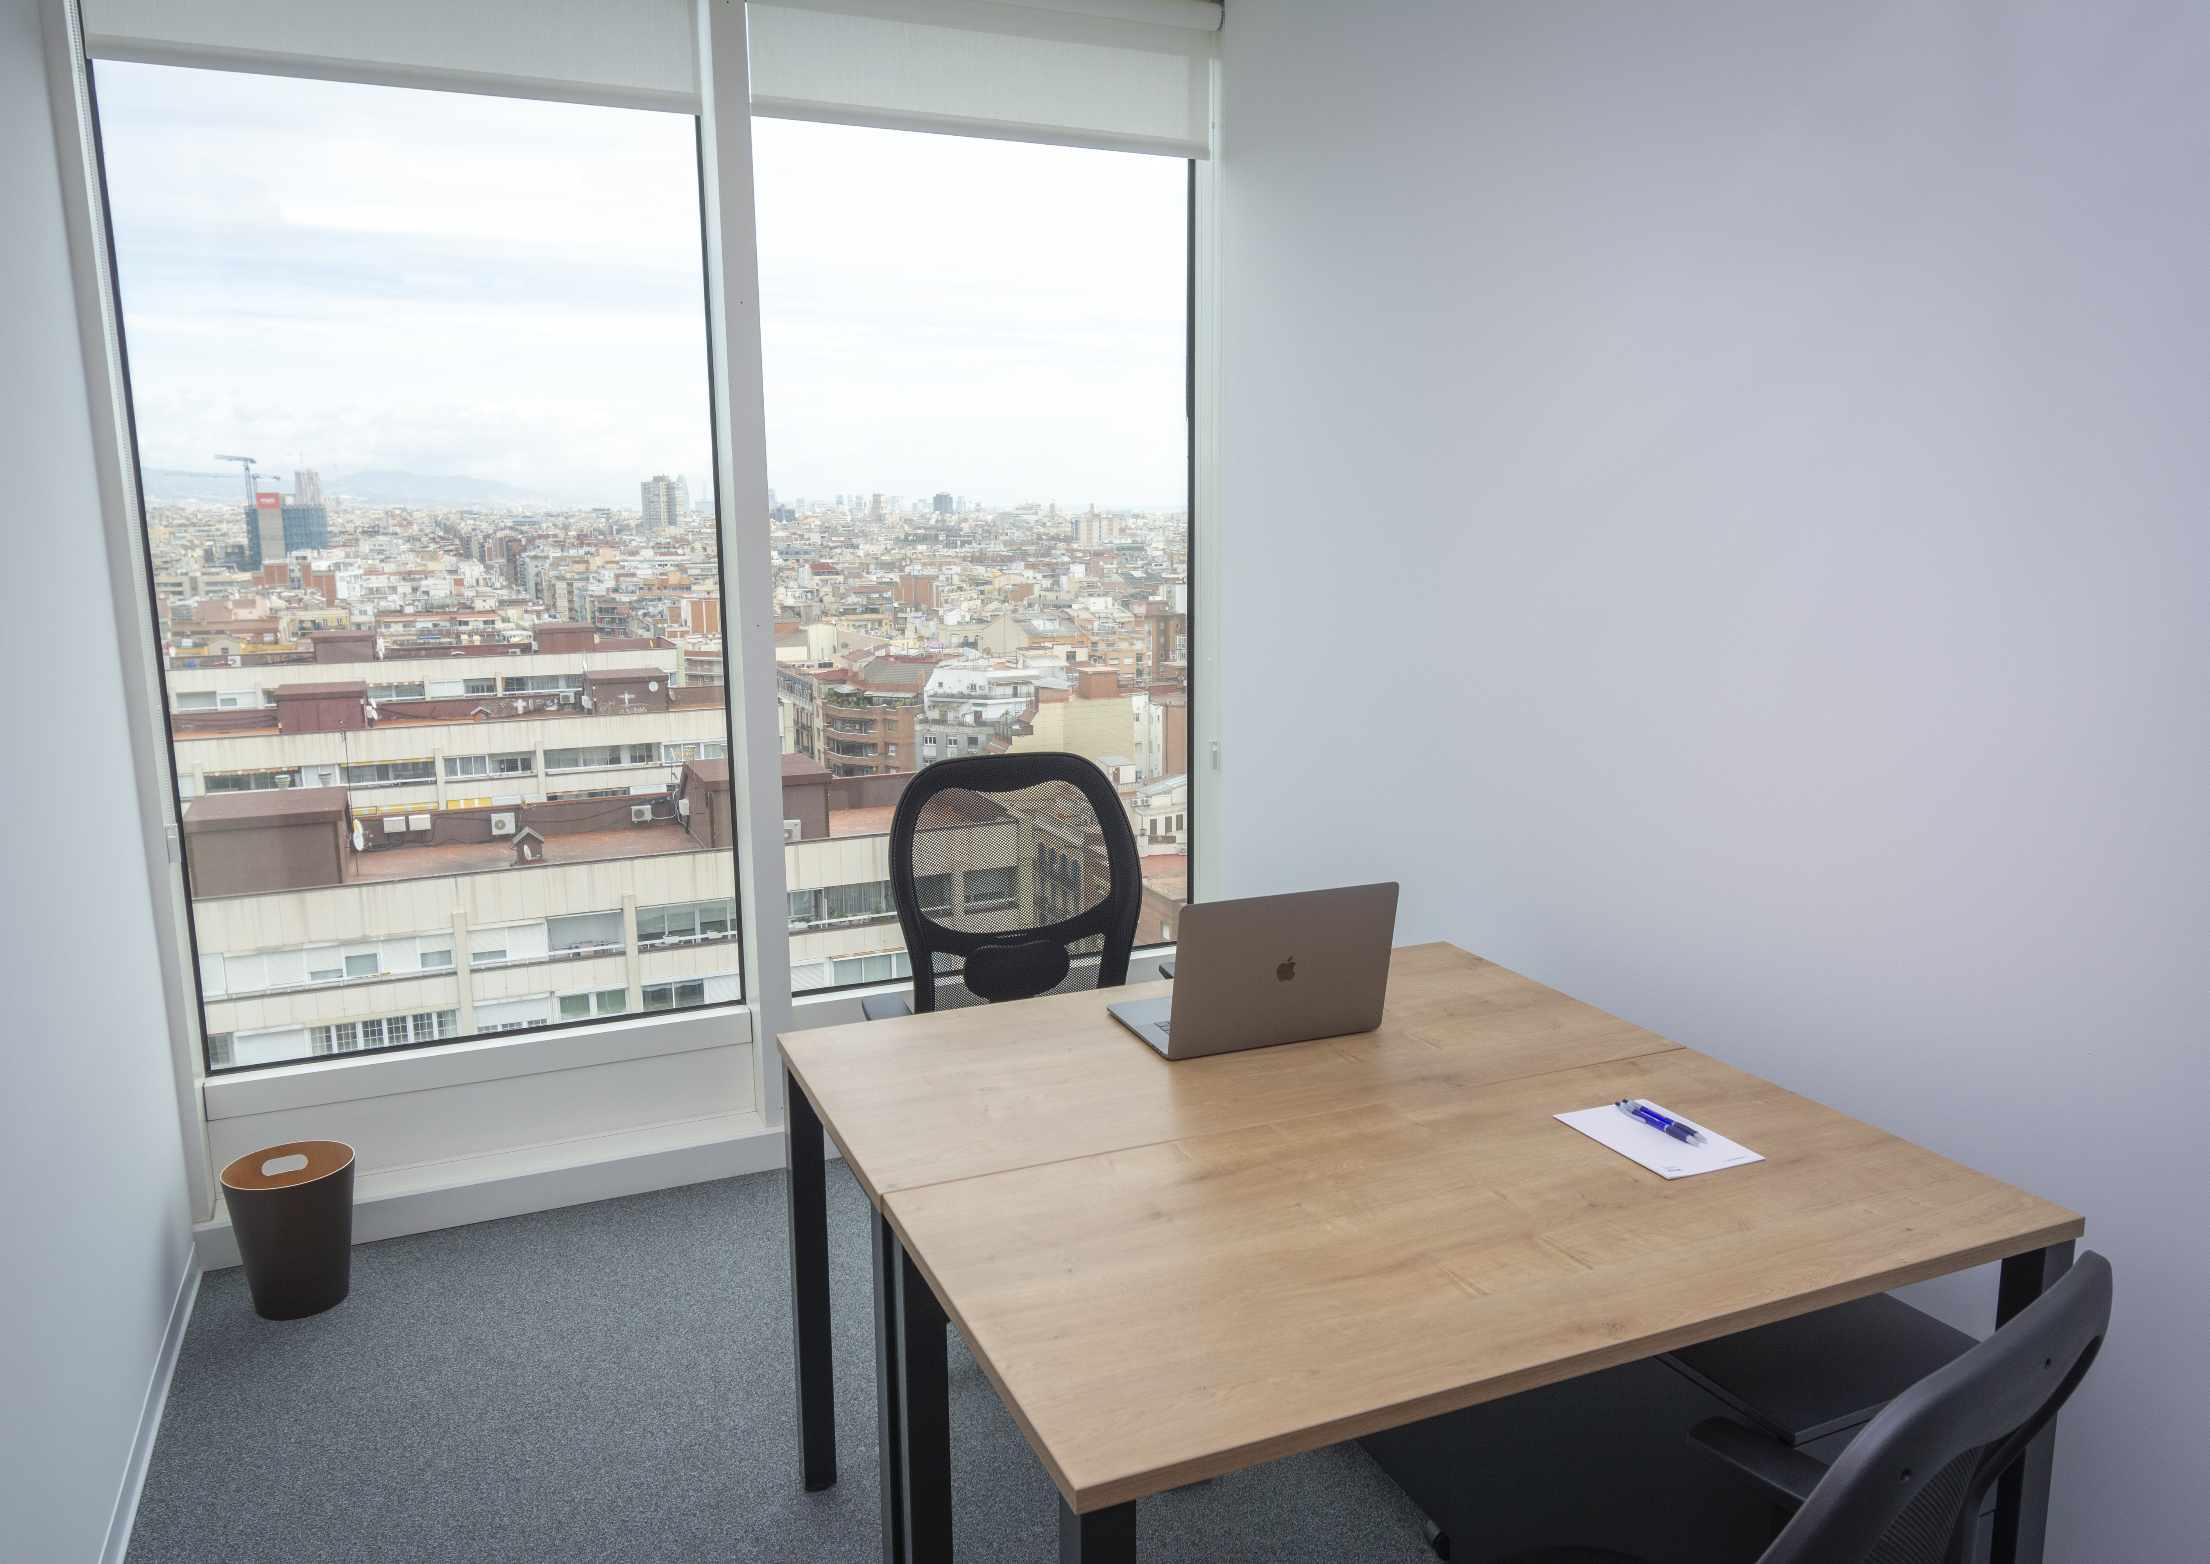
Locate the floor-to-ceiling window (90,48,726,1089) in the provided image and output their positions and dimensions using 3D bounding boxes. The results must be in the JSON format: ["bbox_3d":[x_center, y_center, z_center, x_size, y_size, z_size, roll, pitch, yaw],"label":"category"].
[{"bbox_3d":[-1.407,-0.460,3.114,1.149,2.157,0.091,-5,11,-24],"label":"floor-to-ceiling window"}]

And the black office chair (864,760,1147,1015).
[{"bbox_3d":[-0.084,0.530,2.553,0.673,1.085,0.663,-4,10,-20],"label":"black office chair"}]

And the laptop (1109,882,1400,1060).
[{"bbox_3d":[0.219,0.258,2.194,0.351,0.244,0.278,-4,10,-21],"label":"laptop"}]

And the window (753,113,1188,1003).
[{"bbox_3d":[-0.271,-0.551,3.628,1.149,2.157,0.091,-5,11,-24],"label":"window"}]

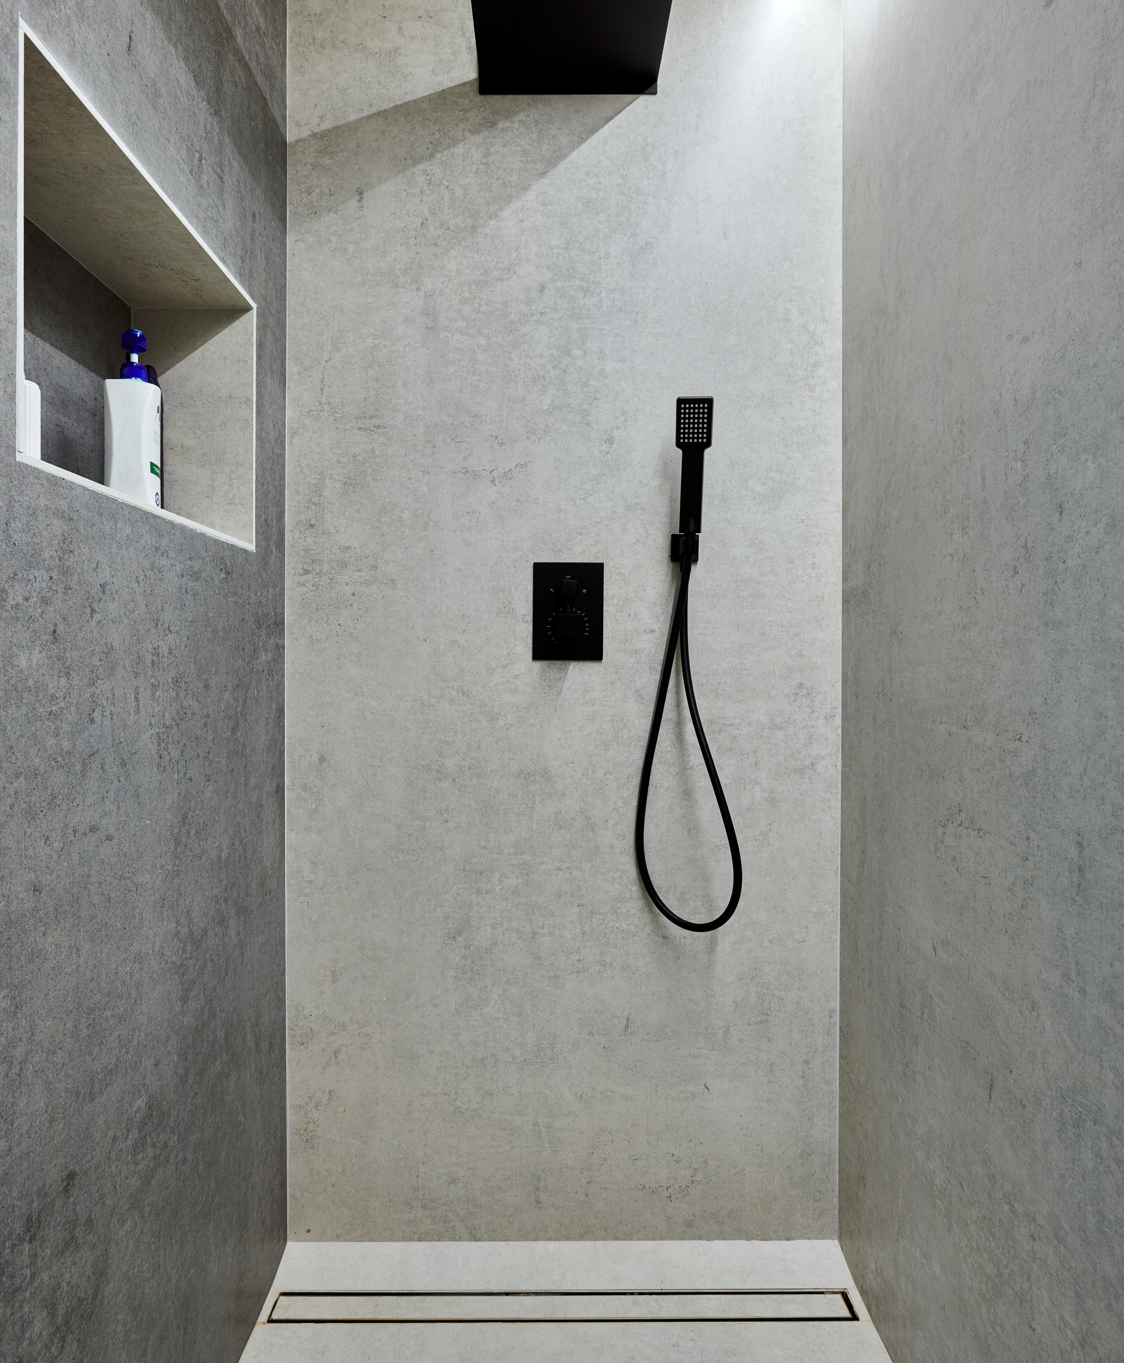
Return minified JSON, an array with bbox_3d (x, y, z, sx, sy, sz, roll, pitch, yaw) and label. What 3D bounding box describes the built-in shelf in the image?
[{"bbox_3d":[-0.585,-0.399,0.991,0.196,0.392,0.567,0,0,-1],"label":"built-in shelf"}]

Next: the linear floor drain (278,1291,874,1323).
[{"bbox_3d":[0.002,1.039,1.313,0.952,0.020,0.061,0,0,-1],"label":"linear floor drain"}]

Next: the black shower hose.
[{"bbox_3d":[0.221,0.091,1.378,0.184,0.682,0.085,0,0,-1],"label":"black shower hose"}]

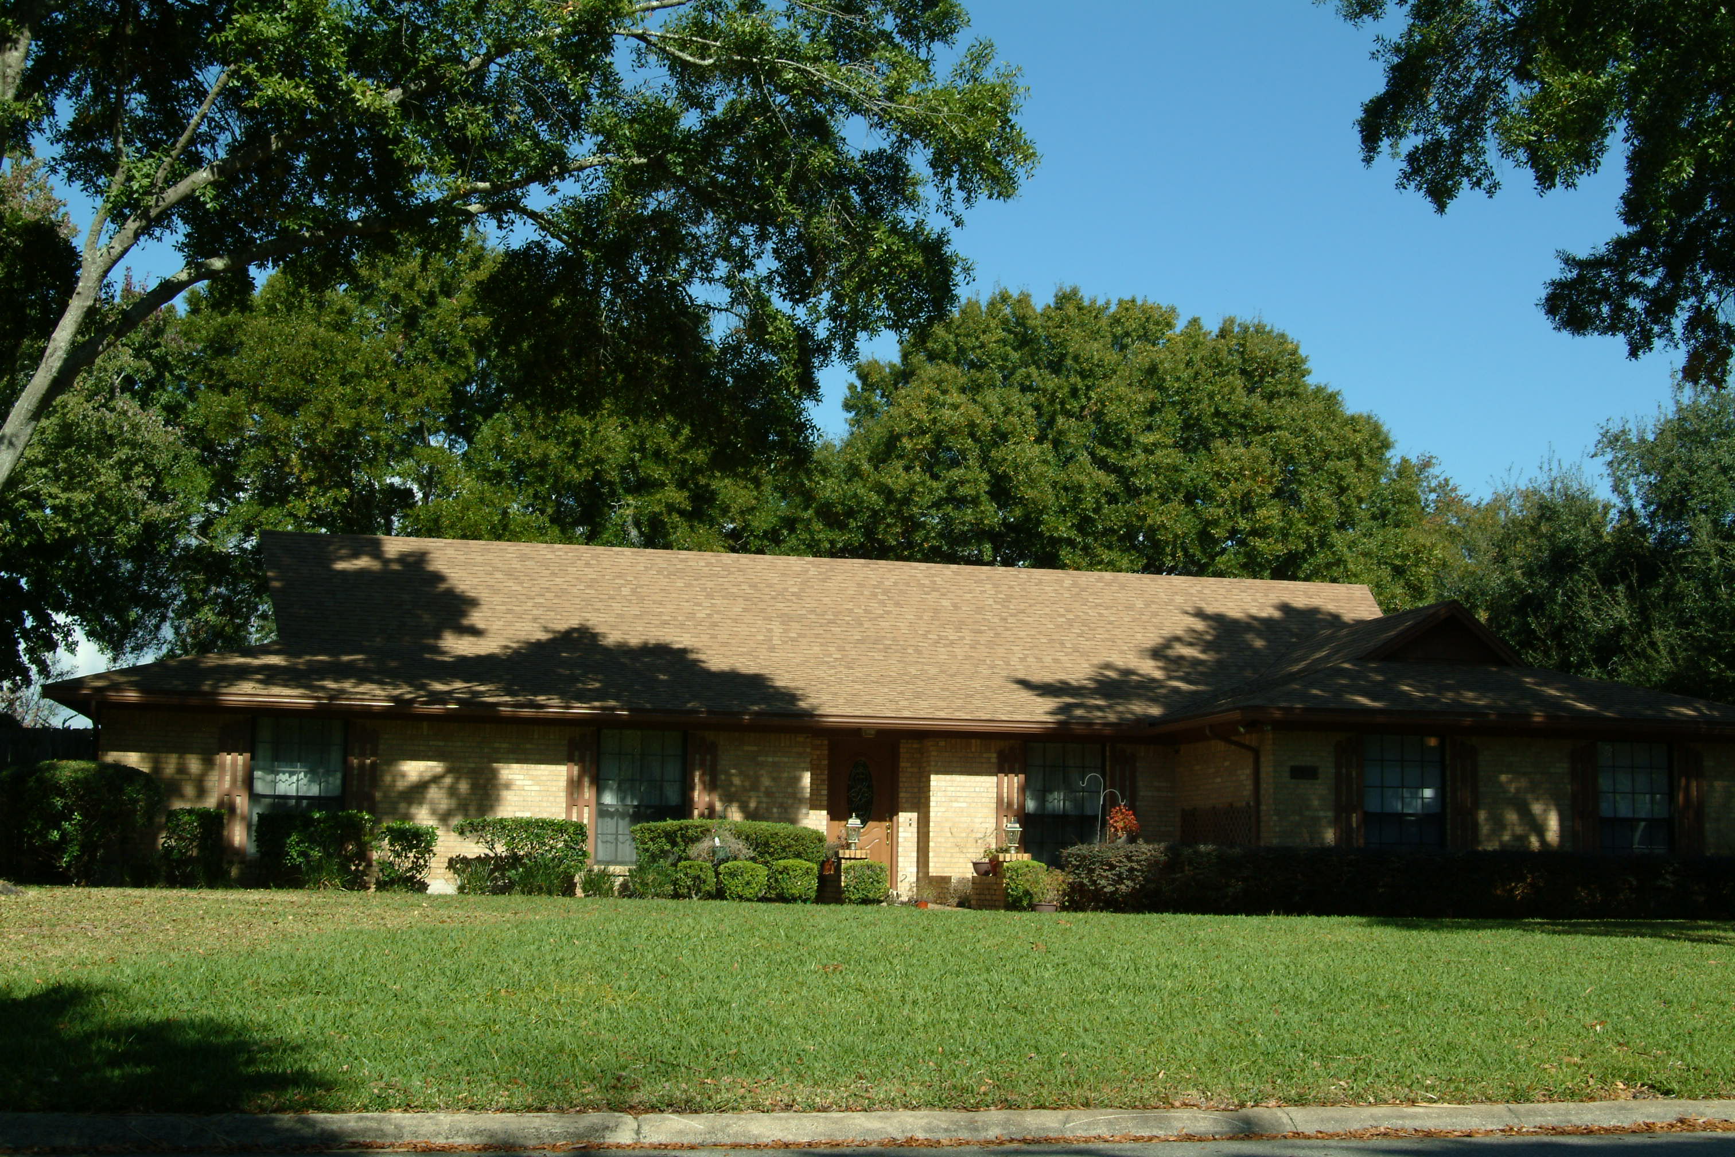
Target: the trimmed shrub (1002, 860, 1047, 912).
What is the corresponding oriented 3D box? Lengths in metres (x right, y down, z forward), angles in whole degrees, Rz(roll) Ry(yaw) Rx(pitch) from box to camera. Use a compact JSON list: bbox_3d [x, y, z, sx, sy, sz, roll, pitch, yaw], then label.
[{"bbox_3d":[1.959,3.818,25.218,0.546,0.636,0.546,1,-8,0],"label":"trimmed shrub"}]

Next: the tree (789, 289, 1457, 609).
[{"bbox_3d":[5.809,0.250,45.972,15.331,14.006,14.565,3,-9,-11],"label":"tree"}]

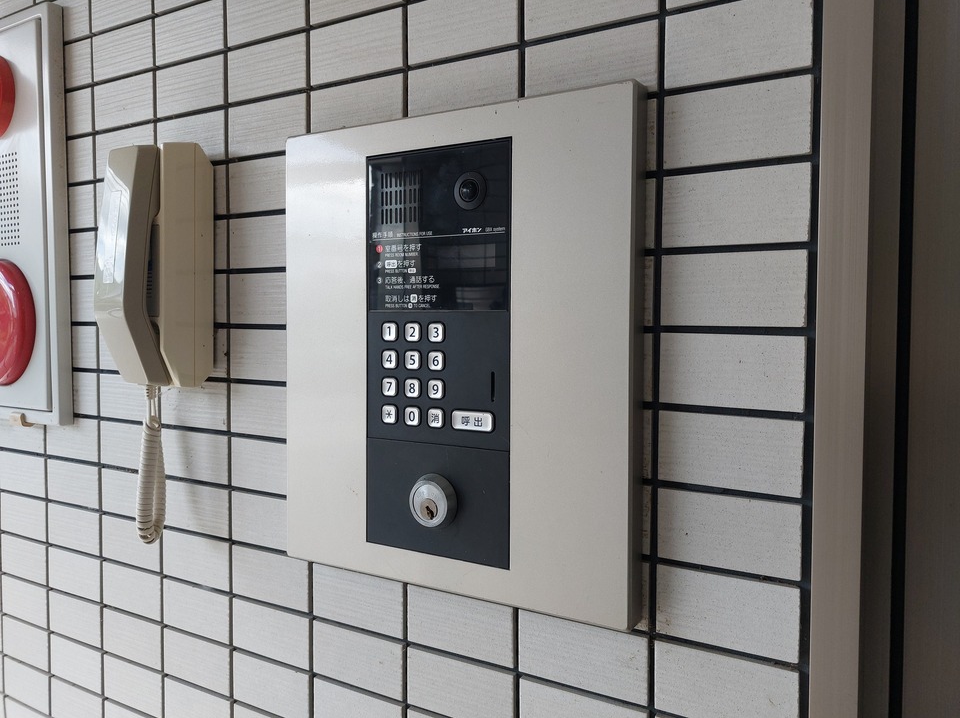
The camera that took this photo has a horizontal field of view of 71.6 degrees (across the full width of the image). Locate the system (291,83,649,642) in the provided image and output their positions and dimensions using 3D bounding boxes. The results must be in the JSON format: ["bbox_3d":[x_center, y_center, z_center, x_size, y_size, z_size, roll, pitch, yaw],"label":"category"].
[{"bbox_3d":[-0.025,-0.004,0.495,0.287,0.344,0.027,2,3,28],"label":"system"}]

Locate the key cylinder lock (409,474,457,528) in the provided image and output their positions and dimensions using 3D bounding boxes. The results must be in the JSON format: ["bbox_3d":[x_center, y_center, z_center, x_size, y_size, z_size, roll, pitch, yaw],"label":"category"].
[{"bbox_3d":[-0.036,0.104,0.483,0.040,0.040,0.009,2,3,28],"label":"key cylinder lock"}]

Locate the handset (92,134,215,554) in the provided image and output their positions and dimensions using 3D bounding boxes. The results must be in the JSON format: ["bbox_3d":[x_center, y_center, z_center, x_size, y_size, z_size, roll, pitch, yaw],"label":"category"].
[{"bbox_3d":[-0.296,-0.013,0.604,0.060,0.359,0.086,2,3,28],"label":"handset"}]

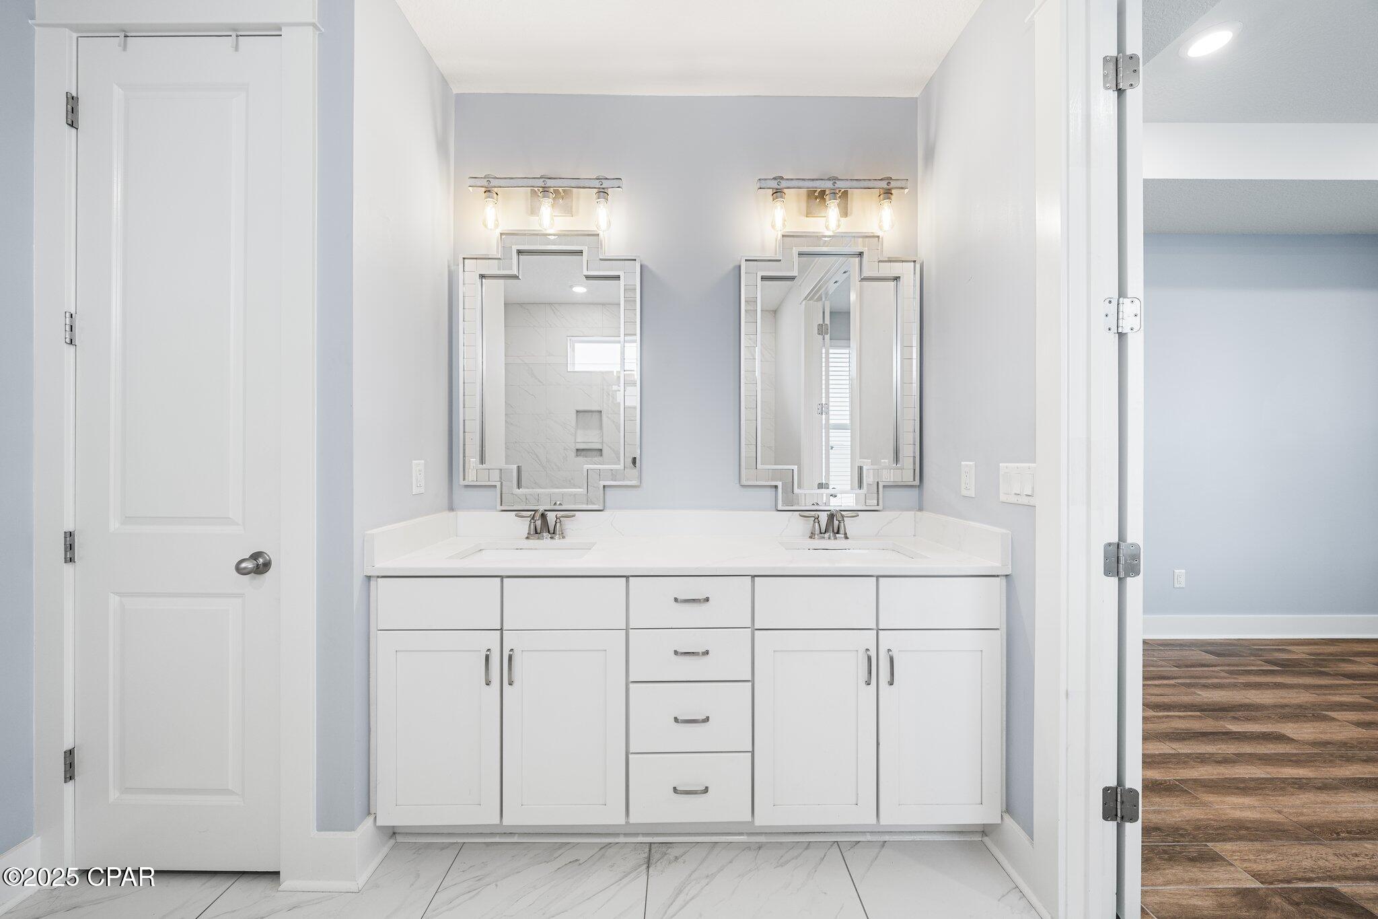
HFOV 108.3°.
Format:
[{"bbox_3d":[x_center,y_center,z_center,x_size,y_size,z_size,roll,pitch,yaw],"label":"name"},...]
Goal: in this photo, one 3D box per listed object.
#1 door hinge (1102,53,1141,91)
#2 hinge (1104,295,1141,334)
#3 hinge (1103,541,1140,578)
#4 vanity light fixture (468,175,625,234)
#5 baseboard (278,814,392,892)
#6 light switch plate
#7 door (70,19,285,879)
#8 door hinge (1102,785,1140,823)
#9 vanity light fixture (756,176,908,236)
[{"bbox_3d":[1.096,-0.981,1.262,0.093,0.089,0.015,0,0,0],"label":"door hinge"},{"bbox_3d":[1.098,-0.365,1.262,0.093,0.089,0.015,0,0,0],"label":"hinge"},{"bbox_3d":[1.097,0.255,1.262,0.093,0.089,0.015,0,0,0],"label":"hinge"},{"bbox_3d":[-0.550,-0.985,1.970,0.590,0.216,0.125,0,0,0],"label":"vanity light fixture"},{"bbox_3d":[-1.040,1.142,1.485,0.228,0.136,0.180,0,0,0],"label":"baseboard"},{"bbox_3d":[0.950,0.071,1.447,0.011,0.118,0.162,0,0,0],"label":"light switch plate"},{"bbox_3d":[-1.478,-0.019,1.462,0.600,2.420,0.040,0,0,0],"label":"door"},{"bbox_3d":[1.095,0.874,1.262,0.093,0.089,0.015,0,0,0],"label":"door hinge"},{"bbox_3d":[0.555,-0.983,1.970,0.590,0.216,0.125,0,0,0],"label":"vanity light fixture"}]

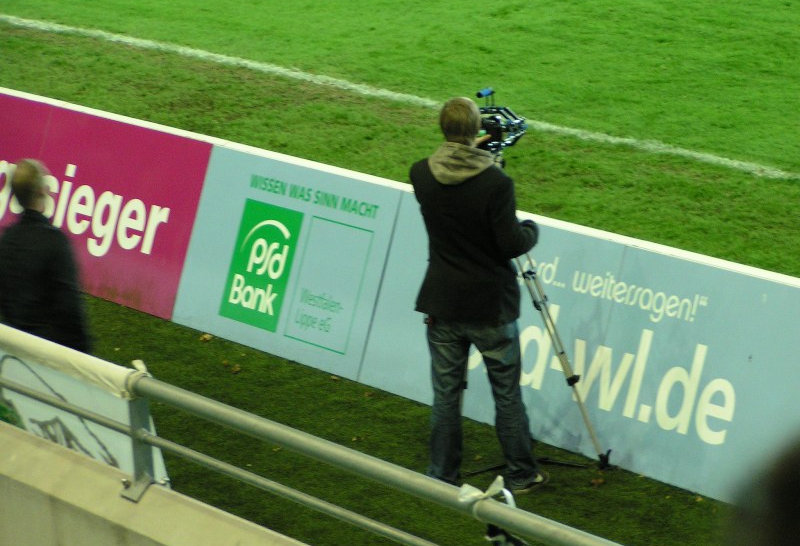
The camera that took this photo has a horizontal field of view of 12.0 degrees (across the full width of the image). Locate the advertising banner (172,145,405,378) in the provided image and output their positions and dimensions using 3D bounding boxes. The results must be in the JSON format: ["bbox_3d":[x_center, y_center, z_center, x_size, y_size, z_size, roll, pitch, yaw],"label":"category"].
[{"bbox_3d":[-0.606,-0.068,20.521,0.060,1.013,1.978,12,2,-34],"label":"advertising banner"}]

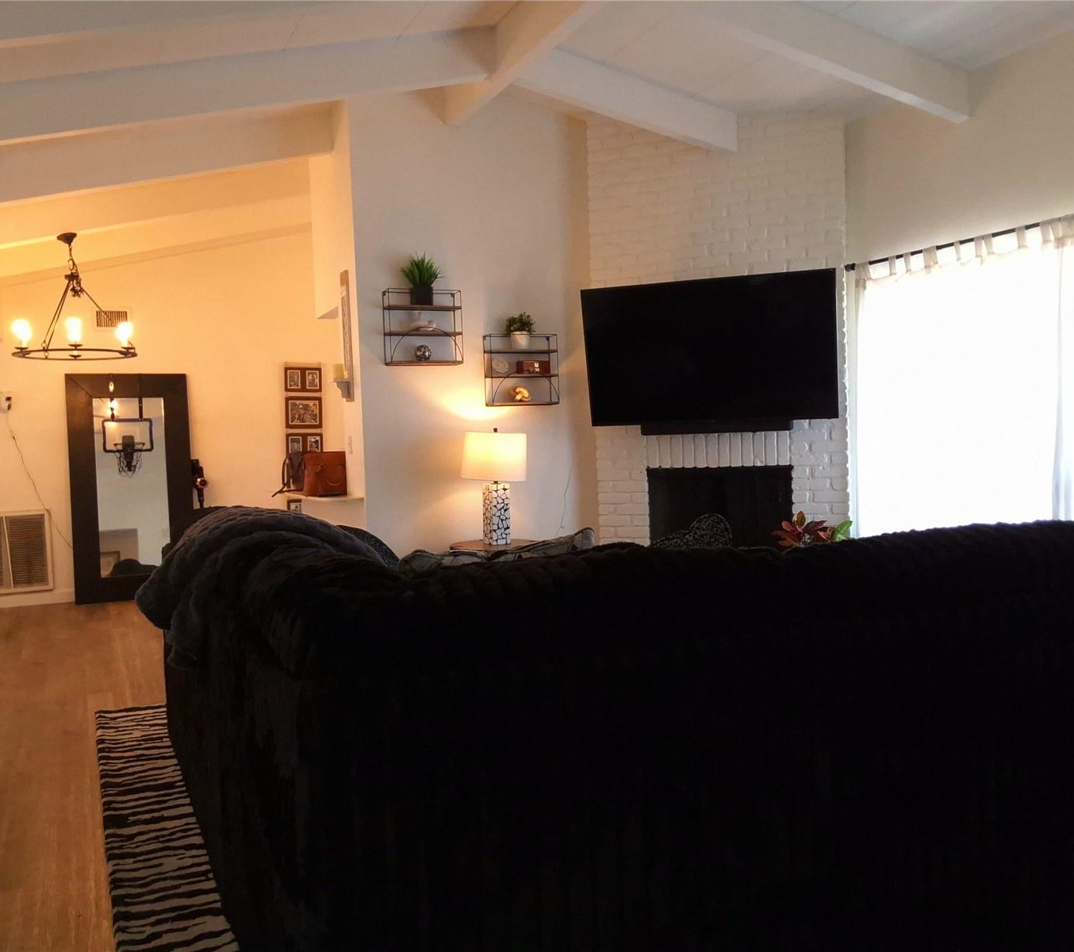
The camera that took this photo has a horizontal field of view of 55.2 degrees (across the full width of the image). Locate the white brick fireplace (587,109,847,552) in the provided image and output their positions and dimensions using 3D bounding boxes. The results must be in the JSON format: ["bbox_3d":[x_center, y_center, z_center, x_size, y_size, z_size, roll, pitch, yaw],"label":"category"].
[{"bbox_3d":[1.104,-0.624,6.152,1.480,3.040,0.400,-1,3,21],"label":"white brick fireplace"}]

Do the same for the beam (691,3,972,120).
[{"bbox_3d":[1.268,-2.025,4.755,1.957,0.228,0.090,9,-2,-24],"label":"beam"}]

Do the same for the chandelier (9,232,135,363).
[{"bbox_3d":[-3.160,-1.221,6.966,0.781,0.838,0.781,-3,3,-24],"label":"chandelier"}]

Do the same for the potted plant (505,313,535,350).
[{"bbox_3d":[-0.098,-0.857,6.066,0.175,0.222,0.165,-2,3,0],"label":"potted plant"}]

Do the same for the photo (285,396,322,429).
[{"bbox_3d":[-1.947,-0.528,8.603,0.305,0.266,0.025,-3,3,-24],"label":"photo"}]

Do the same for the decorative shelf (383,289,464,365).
[{"bbox_3d":[-0.645,-0.842,5.840,0.425,0.410,0.130,-3,3,-24],"label":"decorative shelf"}]

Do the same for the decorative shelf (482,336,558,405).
[{"bbox_3d":[-0.090,-0.628,6.100,0.430,0.415,0.130,-3,3,-24],"label":"decorative shelf"}]

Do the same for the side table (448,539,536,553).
[{"bbox_3d":[-0.217,0.672,5.861,0.550,0.570,0.550,-3,3,-24],"label":"side table"}]

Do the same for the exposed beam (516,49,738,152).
[{"bbox_3d":[0.527,-2.109,5.767,1.427,0.228,0.090,9,-2,-24],"label":"exposed beam"}]

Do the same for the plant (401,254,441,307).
[{"bbox_3d":[-0.673,-1.141,5.980,0.230,0.298,0.200,-3,3,-24],"label":"plant"}]

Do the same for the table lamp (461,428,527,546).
[{"bbox_3d":[-0.235,0.062,5.934,0.370,0.669,0.360,-3,3,-24],"label":"table lamp"}]

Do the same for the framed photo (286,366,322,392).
[{"bbox_3d":[-2.042,-0.841,8.989,0.320,0.213,0.025,-3,3,-24],"label":"framed photo"}]

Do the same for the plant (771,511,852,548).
[{"bbox_3d":[1.315,0.393,4.912,0.380,0.450,0.380,-3,3,-24],"label":"plant"}]

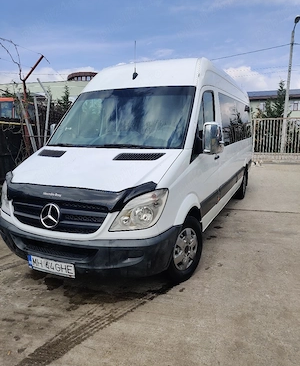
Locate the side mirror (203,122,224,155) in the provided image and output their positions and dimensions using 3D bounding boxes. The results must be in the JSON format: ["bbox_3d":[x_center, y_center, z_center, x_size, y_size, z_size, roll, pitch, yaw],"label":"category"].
[{"bbox_3d":[0.679,-0.473,3.321,0.210,0.340,0.140,4,11,25],"label":"side mirror"}]

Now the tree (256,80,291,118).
[{"bbox_3d":[6.758,-3.634,17.139,2.000,4.000,2.000,-1,10,0],"label":"tree"}]

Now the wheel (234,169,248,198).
[{"bbox_3d":[2.000,0.022,6.751,0.240,0.690,0.690,4,11,25],"label":"wheel"}]

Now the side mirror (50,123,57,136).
[{"bbox_3d":[-1.271,-0.616,4.215,0.210,0.340,0.140,4,11,25],"label":"side mirror"}]

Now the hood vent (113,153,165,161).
[{"bbox_3d":[-0.100,-0.247,2.957,0.450,0.040,0.150,2,33,11],"label":"hood vent"}]

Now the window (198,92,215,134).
[{"bbox_3d":[0.666,-0.734,3.637,0.070,0.680,0.820,-2,9,26],"label":"window"}]

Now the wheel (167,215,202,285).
[{"bbox_3d":[0.309,0.685,3.265,0.240,0.700,0.700,8,13,39],"label":"wheel"}]

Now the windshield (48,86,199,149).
[{"bbox_3d":[-0.348,-0.801,3.615,1.740,0.940,0.170,4,-32,25],"label":"windshield"}]

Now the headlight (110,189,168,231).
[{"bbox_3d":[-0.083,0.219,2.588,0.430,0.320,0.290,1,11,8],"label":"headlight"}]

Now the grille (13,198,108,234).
[{"bbox_3d":[-0.848,0.268,2.695,1.080,0.280,0.160,4,11,25],"label":"grille"}]

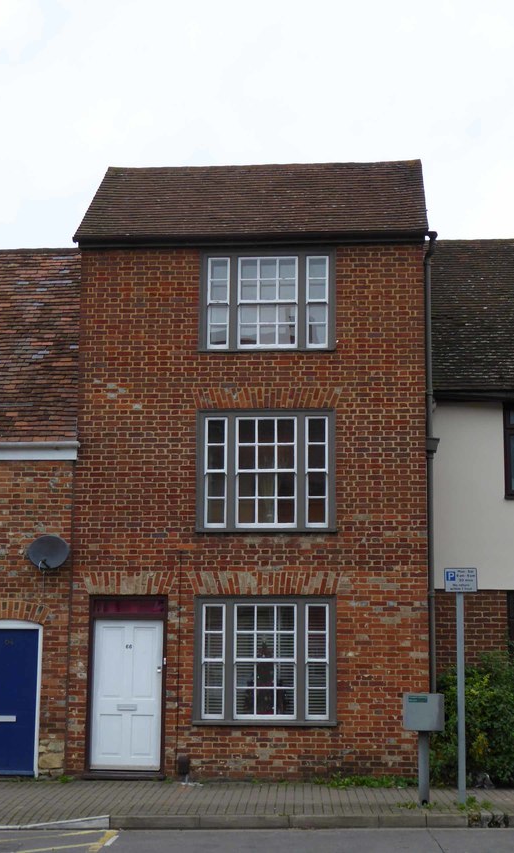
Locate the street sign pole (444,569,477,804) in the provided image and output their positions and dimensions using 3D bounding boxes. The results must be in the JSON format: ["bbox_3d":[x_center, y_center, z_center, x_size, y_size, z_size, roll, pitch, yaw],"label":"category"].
[{"bbox_3d":[2.200,2.795,14.101,0.353,2.530,0.100,1,-10,0],"label":"street sign pole"}]

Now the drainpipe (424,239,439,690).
[{"bbox_3d":[2.281,0.927,16.807,0.160,7.190,0.200,0,-10,3],"label":"drainpipe"}]

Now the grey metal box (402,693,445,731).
[{"bbox_3d":[1.799,3.069,14.067,0.400,0.389,0.270,-2,-10,15],"label":"grey metal box"}]

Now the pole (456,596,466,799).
[{"bbox_3d":[2.200,2.822,14.109,0.078,2.480,0.078,1,-10,0],"label":"pole"}]

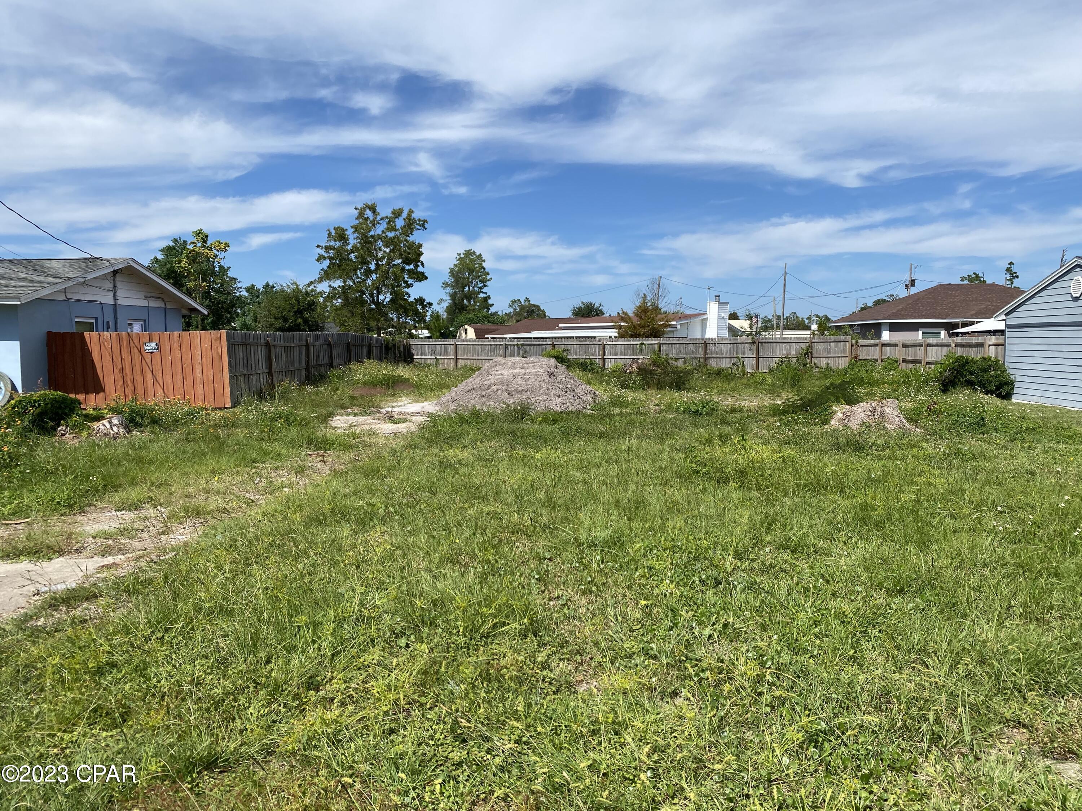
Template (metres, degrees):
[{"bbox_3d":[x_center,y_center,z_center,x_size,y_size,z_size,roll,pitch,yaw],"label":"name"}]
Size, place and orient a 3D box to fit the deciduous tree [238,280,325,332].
[{"bbox_3d":[-12.441,-3.664,38.835,4.300,4.548,4.300,0,4,0],"label":"deciduous tree"}]

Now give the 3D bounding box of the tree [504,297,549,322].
[{"bbox_3d":[-1.779,-9.529,97.555,5.200,6.768,5.000,0,4,0],"label":"tree"}]

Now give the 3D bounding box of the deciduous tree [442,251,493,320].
[{"bbox_3d":[-7.940,-11.037,87.409,5.200,11.341,5.000,0,4,0],"label":"deciduous tree"}]

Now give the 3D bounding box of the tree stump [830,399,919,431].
[{"bbox_3d":[5.971,0.146,14.551,1.550,0.550,1.300,0,4,0],"label":"tree stump"}]

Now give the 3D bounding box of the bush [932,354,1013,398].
[{"bbox_3d":[12.096,-0.825,22.802,2.300,1.264,2.000,0,4,0],"label":"bush"}]

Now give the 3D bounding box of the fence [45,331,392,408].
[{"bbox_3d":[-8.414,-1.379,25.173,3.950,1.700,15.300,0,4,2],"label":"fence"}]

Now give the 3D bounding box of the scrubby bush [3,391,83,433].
[{"bbox_3d":[-8.797,0.087,14.346,1.360,0.698,1.200,0,4,0],"label":"scrubby bush"}]

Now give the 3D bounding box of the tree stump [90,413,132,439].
[{"bbox_3d":[-6.968,0.334,13.161,0.640,0.382,0.600,0,4,0],"label":"tree stump"}]

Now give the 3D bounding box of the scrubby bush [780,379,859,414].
[{"bbox_3d":[5.827,-0.219,17.034,1.500,0.644,1.250,0,4,0],"label":"scrubby bush"}]

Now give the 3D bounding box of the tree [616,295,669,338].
[{"bbox_3d":[5.347,-3.766,42.839,2.900,4.157,2.900,0,4,0],"label":"tree"}]

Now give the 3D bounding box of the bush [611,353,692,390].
[{"bbox_3d":[3.637,-1.116,26.590,2.600,1.222,2.200,0,4,0],"label":"bush"}]

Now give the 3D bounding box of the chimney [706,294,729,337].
[{"bbox_3d":[12.354,-5.363,56.755,1.150,4.764,1.100,-3,5,-35],"label":"chimney"}]

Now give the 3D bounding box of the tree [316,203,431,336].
[{"bbox_3d":[-8.624,-6.062,41.656,5.800,8.492,5.600,0,4,0],"label":"tree"}]

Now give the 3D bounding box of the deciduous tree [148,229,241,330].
[{"bbox_3d":[-16.081,-4.728,37.753,4.400,6.829,4.400,0,4,0],"label":"deciduous tree"}]

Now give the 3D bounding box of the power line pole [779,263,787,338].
[{"bbox_3d":[22.272,-8.693,74.551,0.260,8.655,0.260,2,4,0],"label":"power line pole"}]

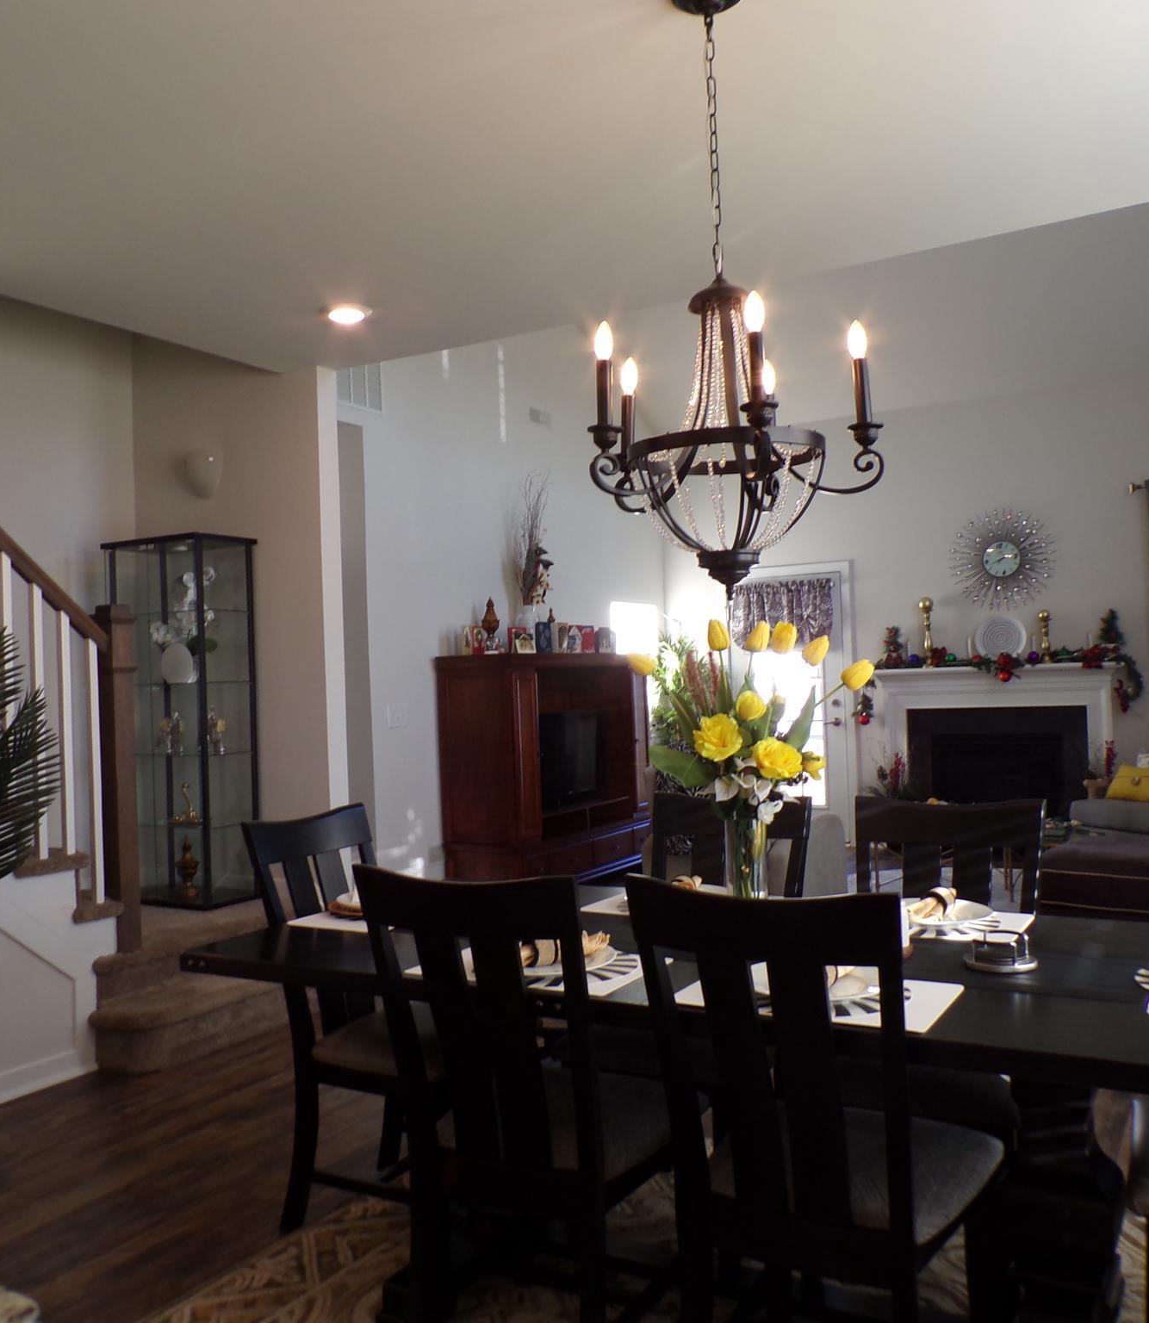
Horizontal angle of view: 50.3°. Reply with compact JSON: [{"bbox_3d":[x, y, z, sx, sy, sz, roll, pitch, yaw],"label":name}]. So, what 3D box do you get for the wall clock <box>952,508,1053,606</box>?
[{"bbox_3d":[2.936,-0.715,8.441,0.680,0.690,0.060,-2,0,29],"label":"wall clock"}]

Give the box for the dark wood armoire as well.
[{"bbox_3d":[-0.128,0.702,7.763,0.545,1.467,1.720,-2,-1,30],"label":"dark wood armoire"}]

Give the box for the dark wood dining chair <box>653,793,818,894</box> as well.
[{"bbox_3d":[0.334,0.873,3.095,0.490,1.016,0.550,-2,0,29],"label":"dark wood dining chair"}]

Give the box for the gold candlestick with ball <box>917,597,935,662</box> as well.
[{"bbox_3d":[2.534,-0.212,8.774,0.115,0.493,0.115,-3,-1,30],"label":"gold candlestick with ball"}]

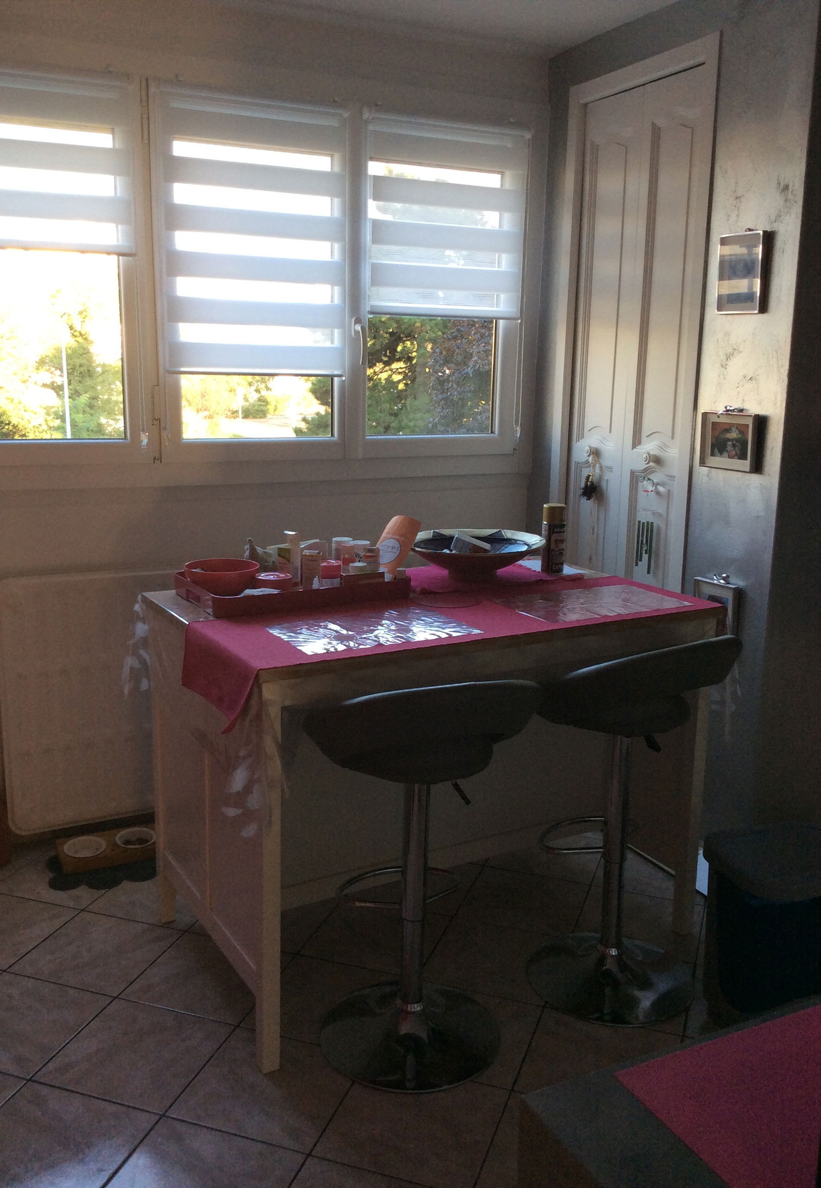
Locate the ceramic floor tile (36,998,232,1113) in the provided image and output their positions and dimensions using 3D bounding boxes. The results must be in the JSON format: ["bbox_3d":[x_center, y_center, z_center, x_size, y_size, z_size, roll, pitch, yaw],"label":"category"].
[{"bbox_3d":[-0.612,1.034,2.466,0.328,0.010,0.328,5,13,18],"label":"ceramic floor tile"}]

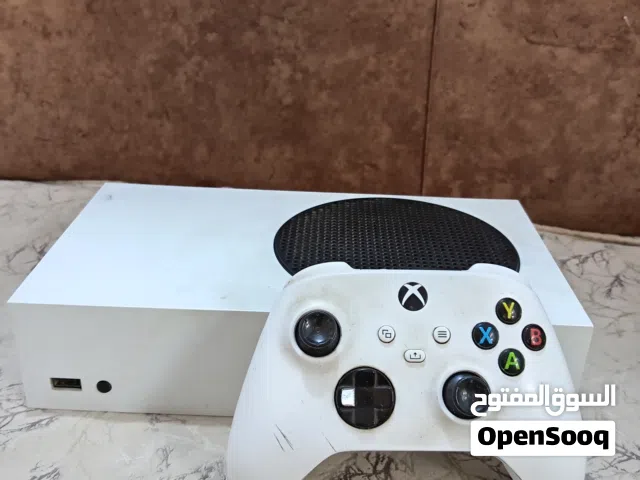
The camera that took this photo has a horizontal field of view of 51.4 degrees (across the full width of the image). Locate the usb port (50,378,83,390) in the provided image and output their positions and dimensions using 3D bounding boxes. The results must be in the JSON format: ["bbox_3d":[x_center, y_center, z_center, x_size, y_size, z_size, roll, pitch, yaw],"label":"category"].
[{"bbox_3d":[-0.127,0.071,0.337,0.015,0.007,0.006,2,27,0],"label":"usb port"}]

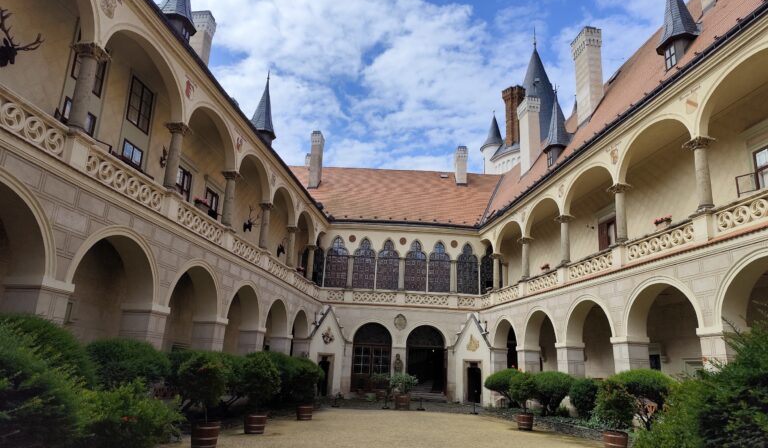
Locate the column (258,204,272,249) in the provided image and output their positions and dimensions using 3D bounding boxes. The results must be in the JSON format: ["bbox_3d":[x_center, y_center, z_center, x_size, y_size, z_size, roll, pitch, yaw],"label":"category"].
[{"bbox_3d":[-5.004,0.191,21.472,0.494,1.998,0.494,0,-16,7],"label":"column"}]

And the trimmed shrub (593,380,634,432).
[{"bbox_3d":[5.412,4.280,12.033,0.885,1.086,0.885,-4,-17,23],"label":"trimmed shrub"}]

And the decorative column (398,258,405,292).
[{"bbox_3d":[1.073,2.958,29.949,0.381,1.965,0.381,3,-16,-2],"label":"decorative column"}]

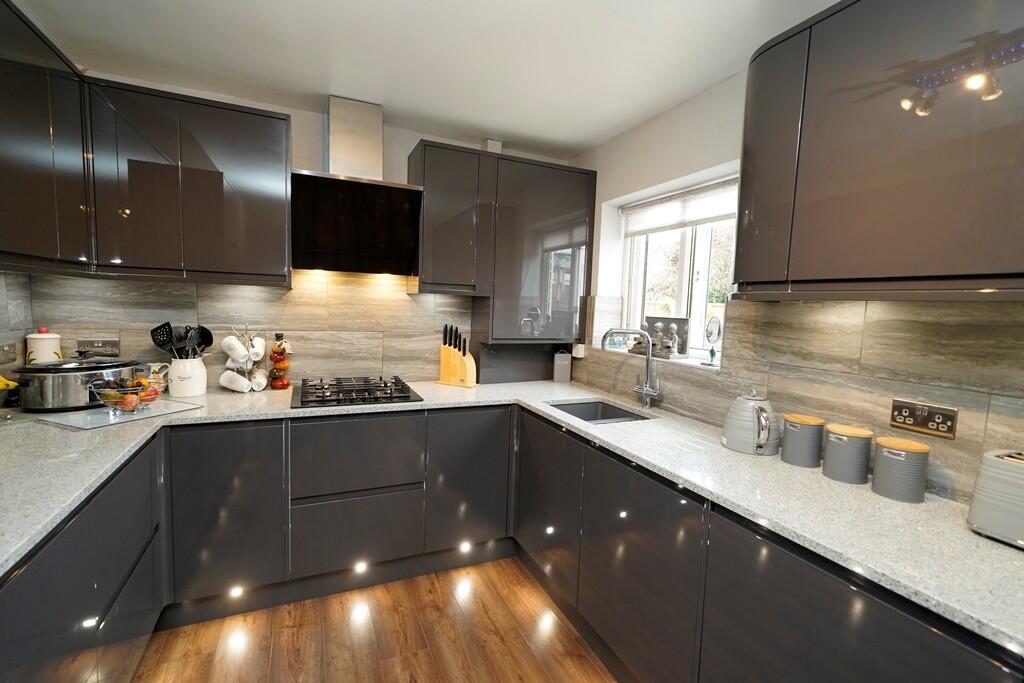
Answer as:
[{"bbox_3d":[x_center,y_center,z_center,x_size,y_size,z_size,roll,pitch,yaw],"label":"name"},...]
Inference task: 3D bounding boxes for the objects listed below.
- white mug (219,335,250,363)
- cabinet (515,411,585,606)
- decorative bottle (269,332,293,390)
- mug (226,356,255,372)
[{"bbox_3d":[-1.353,0.032,2.088,0.108,0.105,0.082,36,-9,6],"label":"white mug"},{"bbox_3d":[0.408,0.721,2.128,0.560,0.712,0.581,0,5,-26],"label":"cabinet"},{"bbox_3d":[-1.219,0.104,2.240,0.089,0.297,0.085,0,5,-24],"label":"decorative bottle"},{"bbox_3d":[-1.392,0.097,2.188,0.105,0.085,0.115,-27,-40,17],"label":"mug"}]

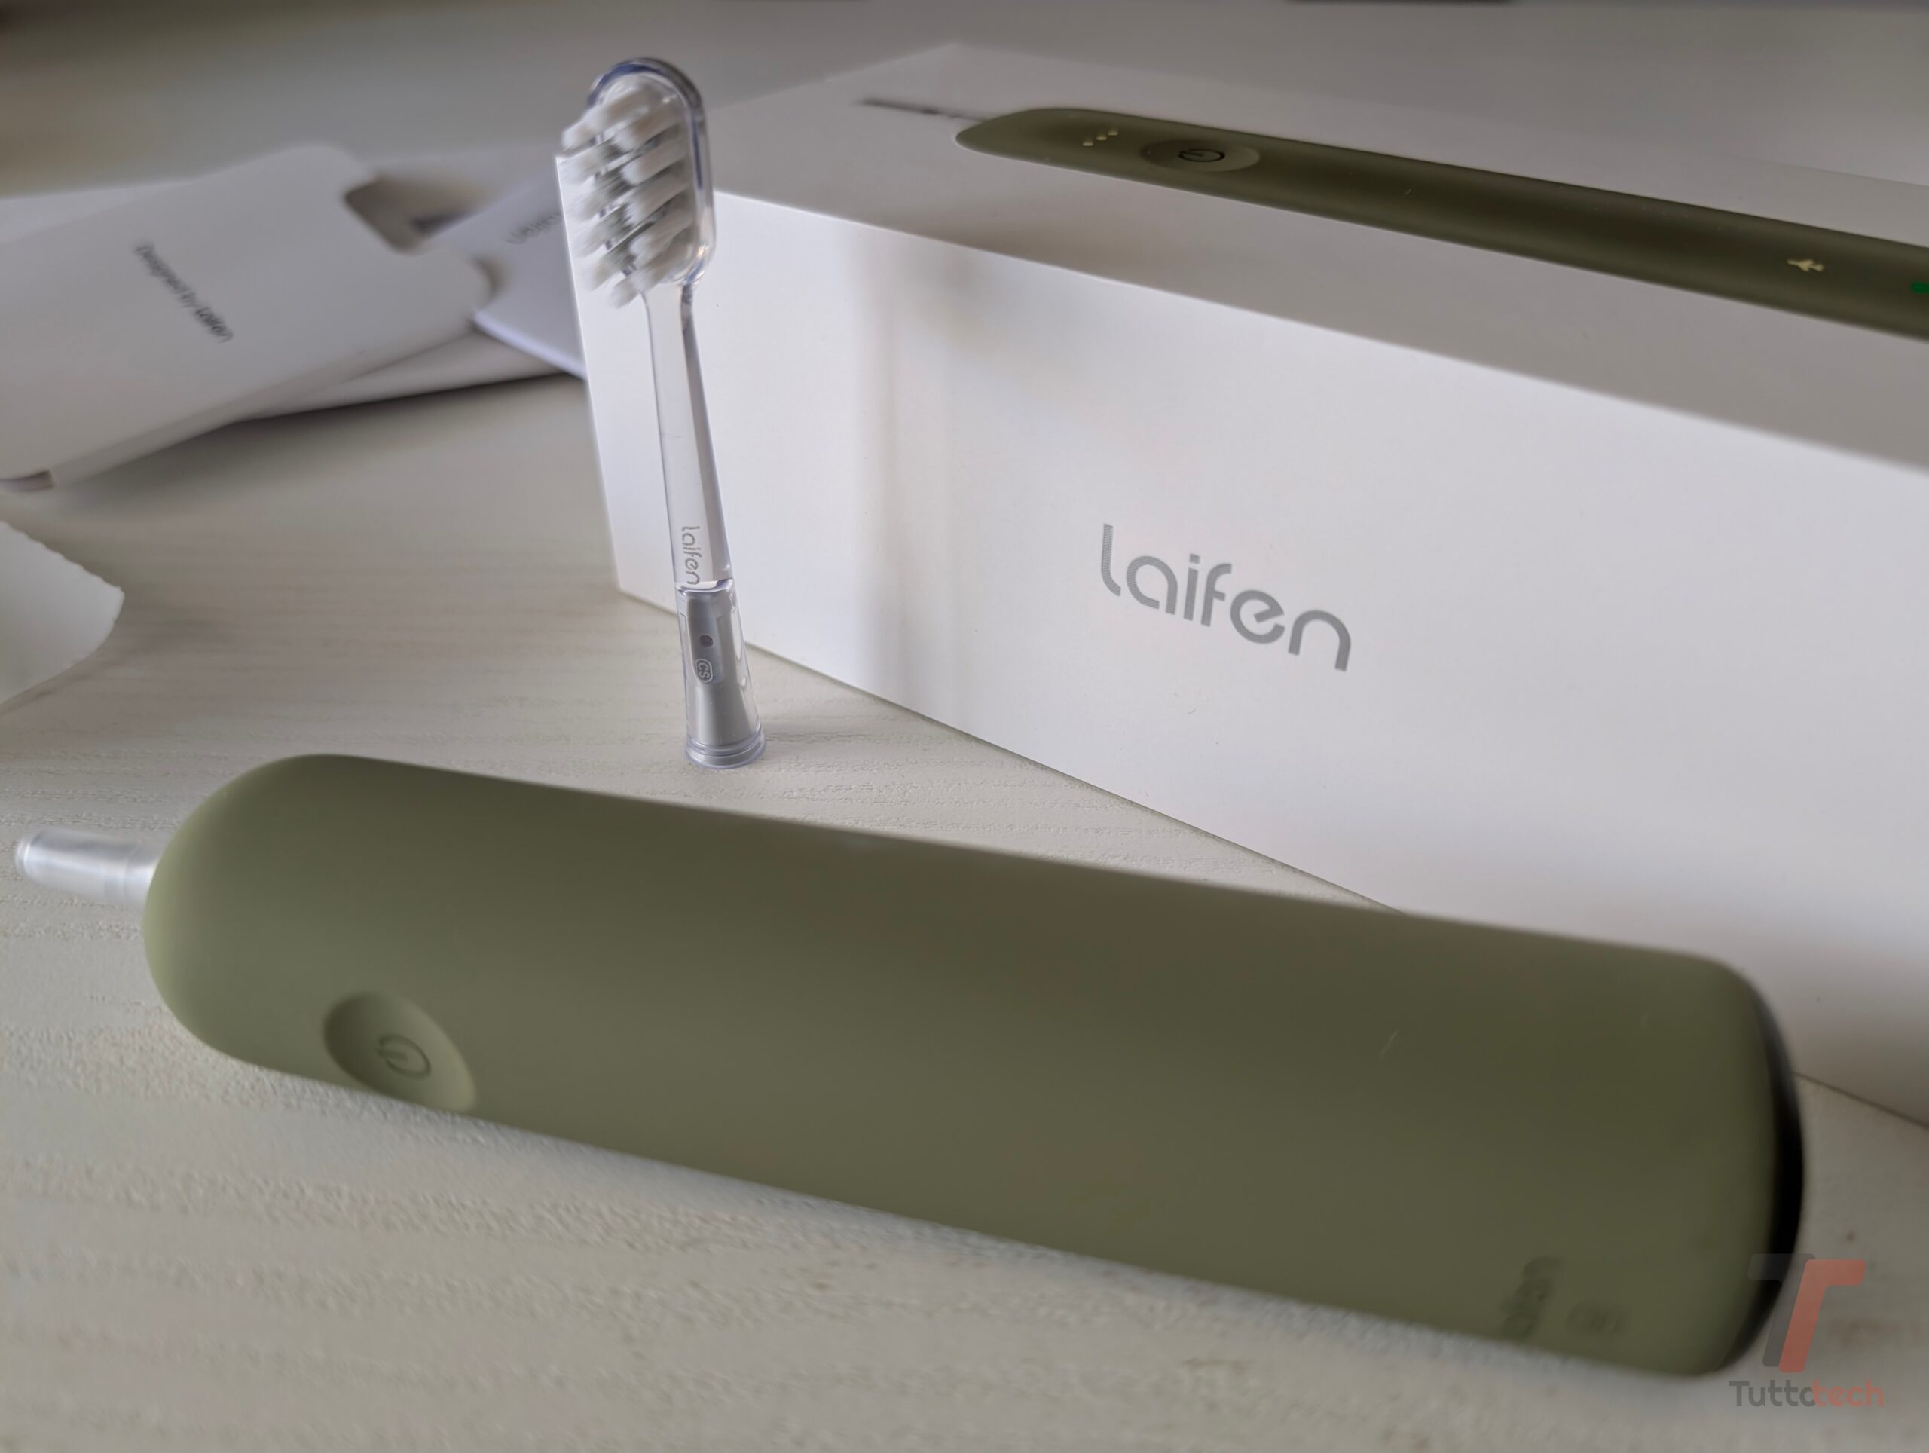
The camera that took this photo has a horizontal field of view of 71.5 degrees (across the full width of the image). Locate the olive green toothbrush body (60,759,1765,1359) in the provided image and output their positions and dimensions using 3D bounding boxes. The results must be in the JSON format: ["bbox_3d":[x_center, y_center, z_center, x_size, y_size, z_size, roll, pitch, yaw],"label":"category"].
[{"bbox_3d":[-0.016,0.025,0.123,0.165,0.034,0.034,8,29,9],"label":"olive green toothbrush body"}]

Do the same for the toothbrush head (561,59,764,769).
[{"bbox_3d":[-0.032,-0.029,0.150,0.011,0.083,0.016,15,39,17],"label":"toothbrush head"}]

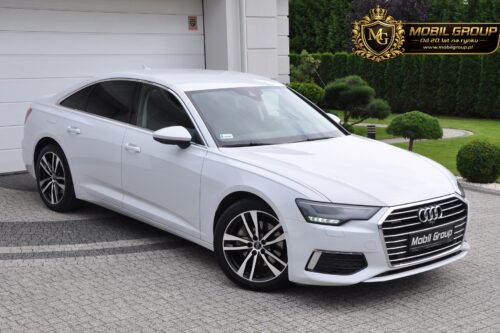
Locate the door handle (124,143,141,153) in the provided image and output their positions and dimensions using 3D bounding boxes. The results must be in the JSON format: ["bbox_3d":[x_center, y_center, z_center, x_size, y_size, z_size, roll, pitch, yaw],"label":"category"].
[{"bbox_3d":[-0.987,-0.154,5.930,0.050,0.055,0.205,-7,13,-42],"label":"door handle"}]

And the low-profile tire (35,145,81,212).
[{"bbox_3d":[-1.926,0.101,7.284,0.240,0.700,0.700,-7,14,-43],"label":"low-profile tire"}]

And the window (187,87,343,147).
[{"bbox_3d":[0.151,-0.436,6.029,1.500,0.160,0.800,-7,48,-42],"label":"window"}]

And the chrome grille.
[{"bbox_3d":[1.255,0.438,4.945,1.100,0.420,0.180,-7,7,-42],"label":"chrome grille"}]

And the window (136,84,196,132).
[{"bbox_3d":[-0.631,-0.446,5.788,1.060,0.420,0.090,12,-7,46],"label":"window"}]

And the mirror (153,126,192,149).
[{"bbox_3d":[-0.621,-0.231,5.625,0.230,0.170,0.190,-7,14,-43],"label":"mirror"}]

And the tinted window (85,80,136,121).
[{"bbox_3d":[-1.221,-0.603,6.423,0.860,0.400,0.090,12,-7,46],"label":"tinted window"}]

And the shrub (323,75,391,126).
[{"bbox_3d":[2.281,-1.406,15.200,1.460,1.160,1.250,1,10,9],"label":"shrub"}]

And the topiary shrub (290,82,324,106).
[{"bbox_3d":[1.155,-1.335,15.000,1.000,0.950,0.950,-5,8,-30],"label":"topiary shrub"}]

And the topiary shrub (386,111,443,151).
[{"bbox_3d":[2.737,-0.554,11.800,0.940,0.780,0.920,2,10,14],"label":"topiary shrub"}]

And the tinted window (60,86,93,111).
[{"bbox_3d":[-1.747,-0.713,7.177,0.050,0.270,0.540,26,-9,-41],"label":"tinted window"}]

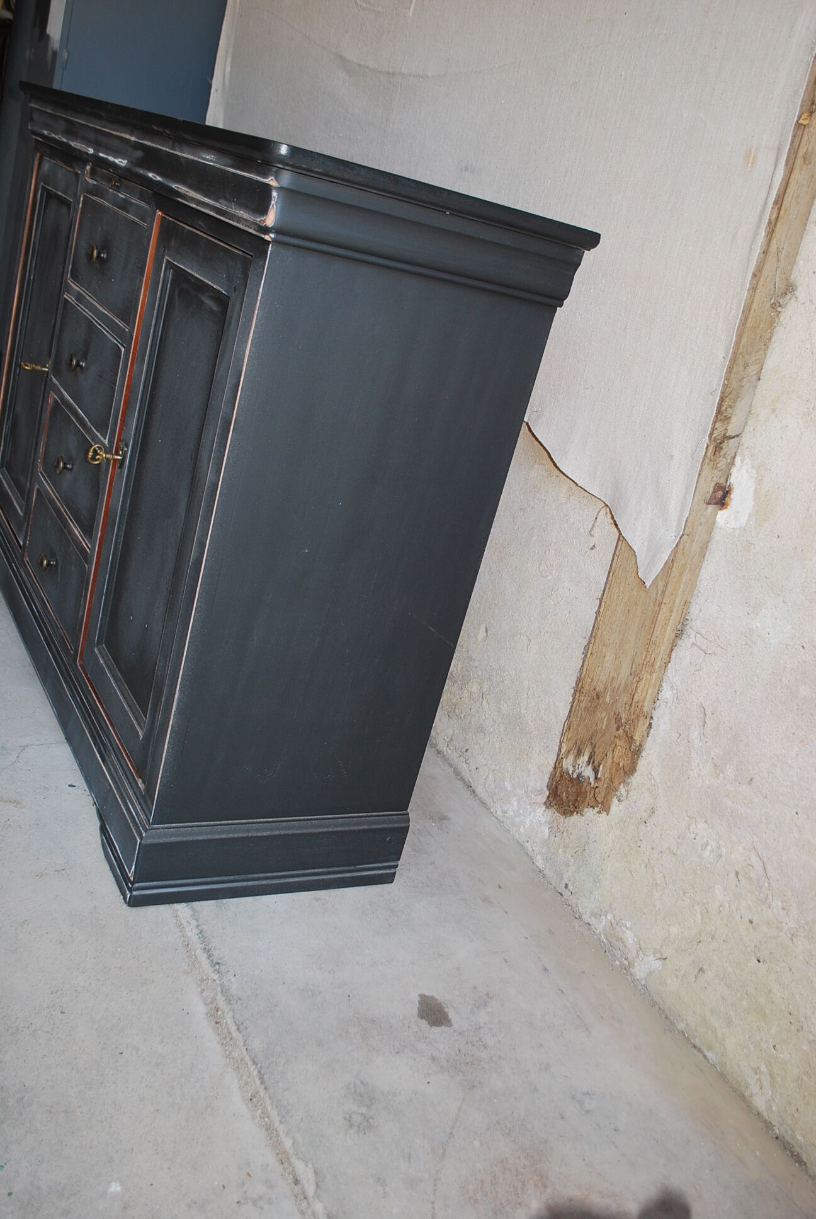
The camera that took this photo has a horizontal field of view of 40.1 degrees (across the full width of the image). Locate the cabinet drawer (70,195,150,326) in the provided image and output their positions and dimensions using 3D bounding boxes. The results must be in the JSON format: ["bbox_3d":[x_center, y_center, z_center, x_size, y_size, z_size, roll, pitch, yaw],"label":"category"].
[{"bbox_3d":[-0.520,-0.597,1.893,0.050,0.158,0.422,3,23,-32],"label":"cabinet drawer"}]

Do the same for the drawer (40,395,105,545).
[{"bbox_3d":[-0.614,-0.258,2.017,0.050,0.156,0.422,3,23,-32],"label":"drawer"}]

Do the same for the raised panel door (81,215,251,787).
[{"bbox_3d":[-0.366,-0.164,1.630,0.032,0.752,0.402,3,23,-32],"label":"raised panel door"}]

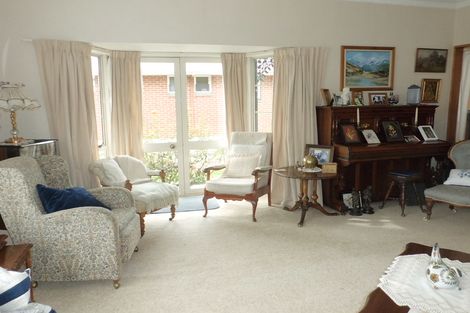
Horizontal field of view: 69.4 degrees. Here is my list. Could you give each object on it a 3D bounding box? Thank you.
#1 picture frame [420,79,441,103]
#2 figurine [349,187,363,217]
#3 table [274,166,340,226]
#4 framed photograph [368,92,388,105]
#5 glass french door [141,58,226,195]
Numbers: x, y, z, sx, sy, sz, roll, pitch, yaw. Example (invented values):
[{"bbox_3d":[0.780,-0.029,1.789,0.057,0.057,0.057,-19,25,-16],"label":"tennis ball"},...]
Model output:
[{"bbox_3d":[2.870,-0.957,4.962,0.323,0.340,0.035,-4,10,-16],"label":"picture frame"},{"bbox_3d":[1.478,0.544,4.114,0.155,0.314,0.150,0,10,6],"label":"figurine"},{"bbox_3d":[0.837,0.448,4.011,0.745,0.556,0.745,-1,10,0],"label":"table"},{"bbox_3d":[1.931,-0.764,4.564,0.265,0.155,0.040,-2,10,-7],"label":"framed photograph"},{"bbox_3d":[-0.701,-0.391,4.758,1.379,1.940,0.069,-3,9,-15],"label":"glass french door"}]

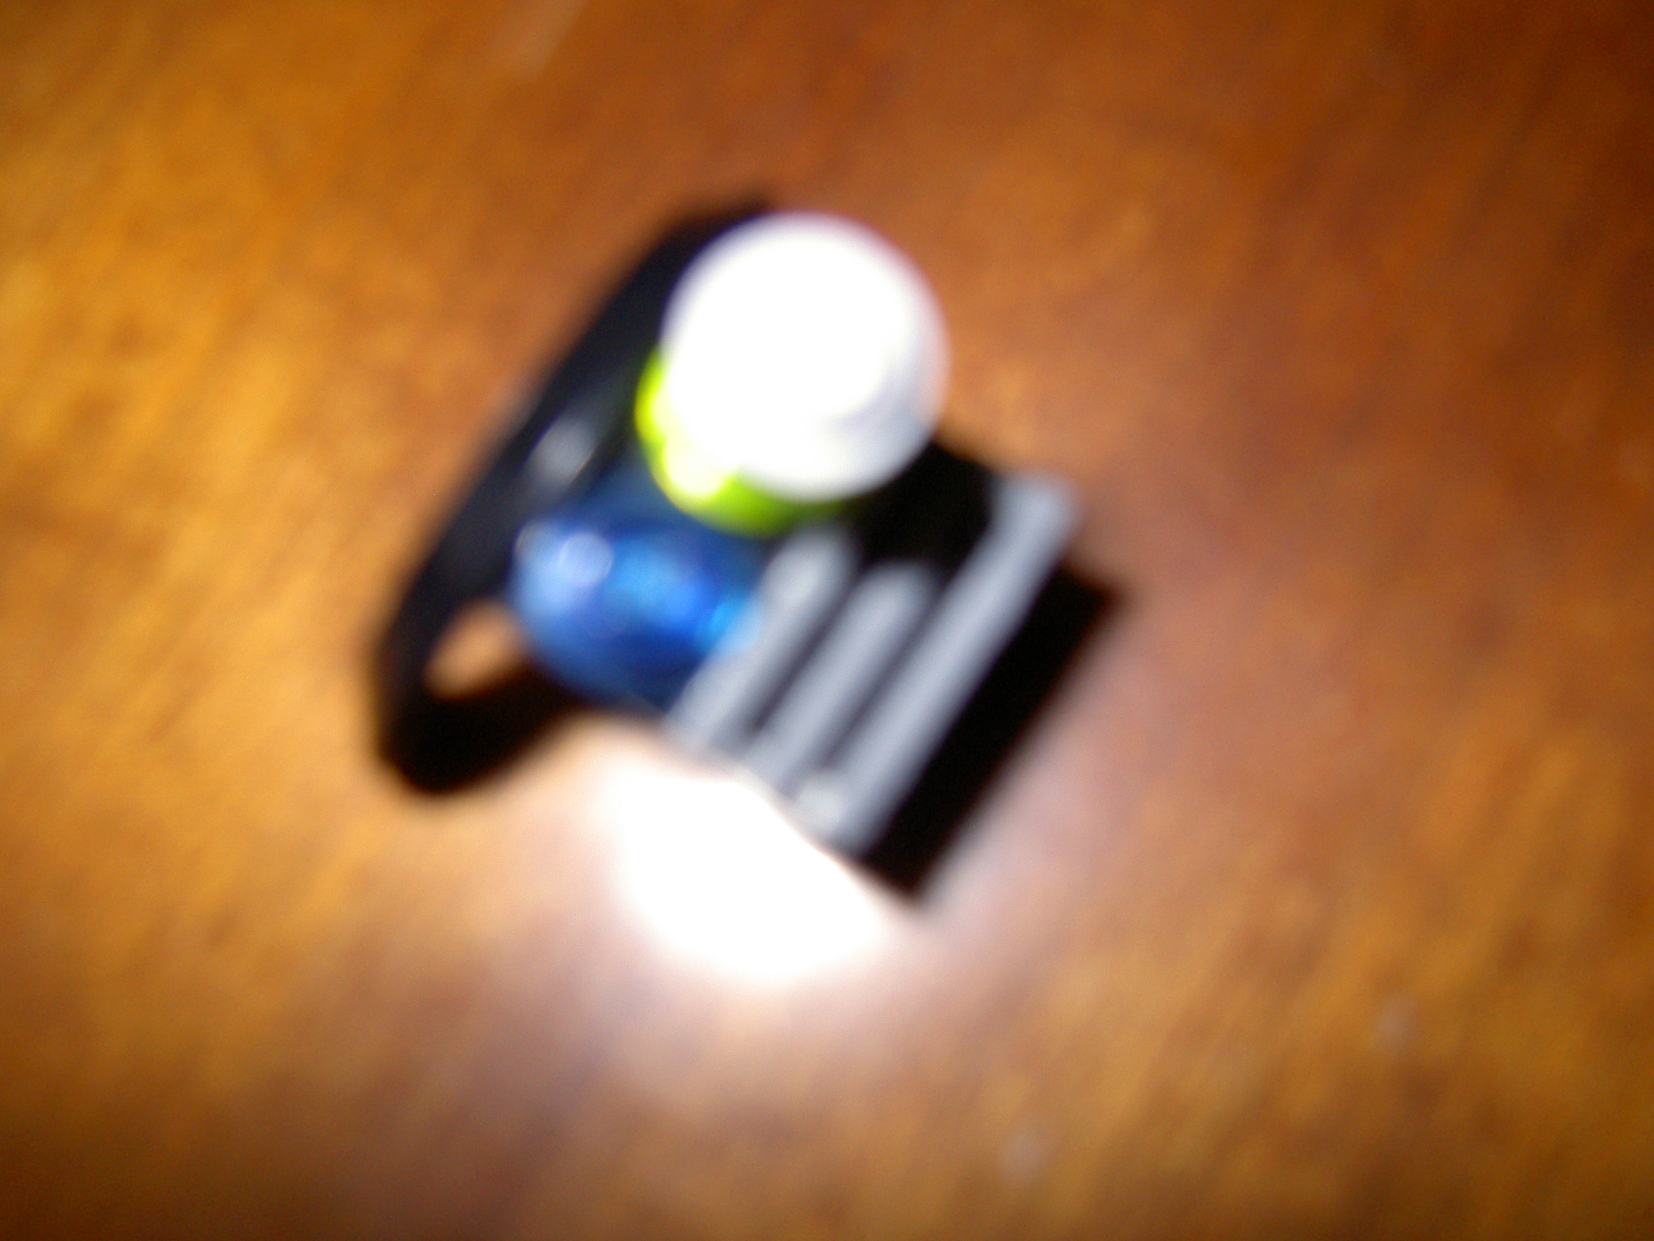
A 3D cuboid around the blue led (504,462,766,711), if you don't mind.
[{"bbox_3d":[-0.008,-0.001,0.075,0.011,0.011,0.011,28,73,13],"label":"blue led"}]

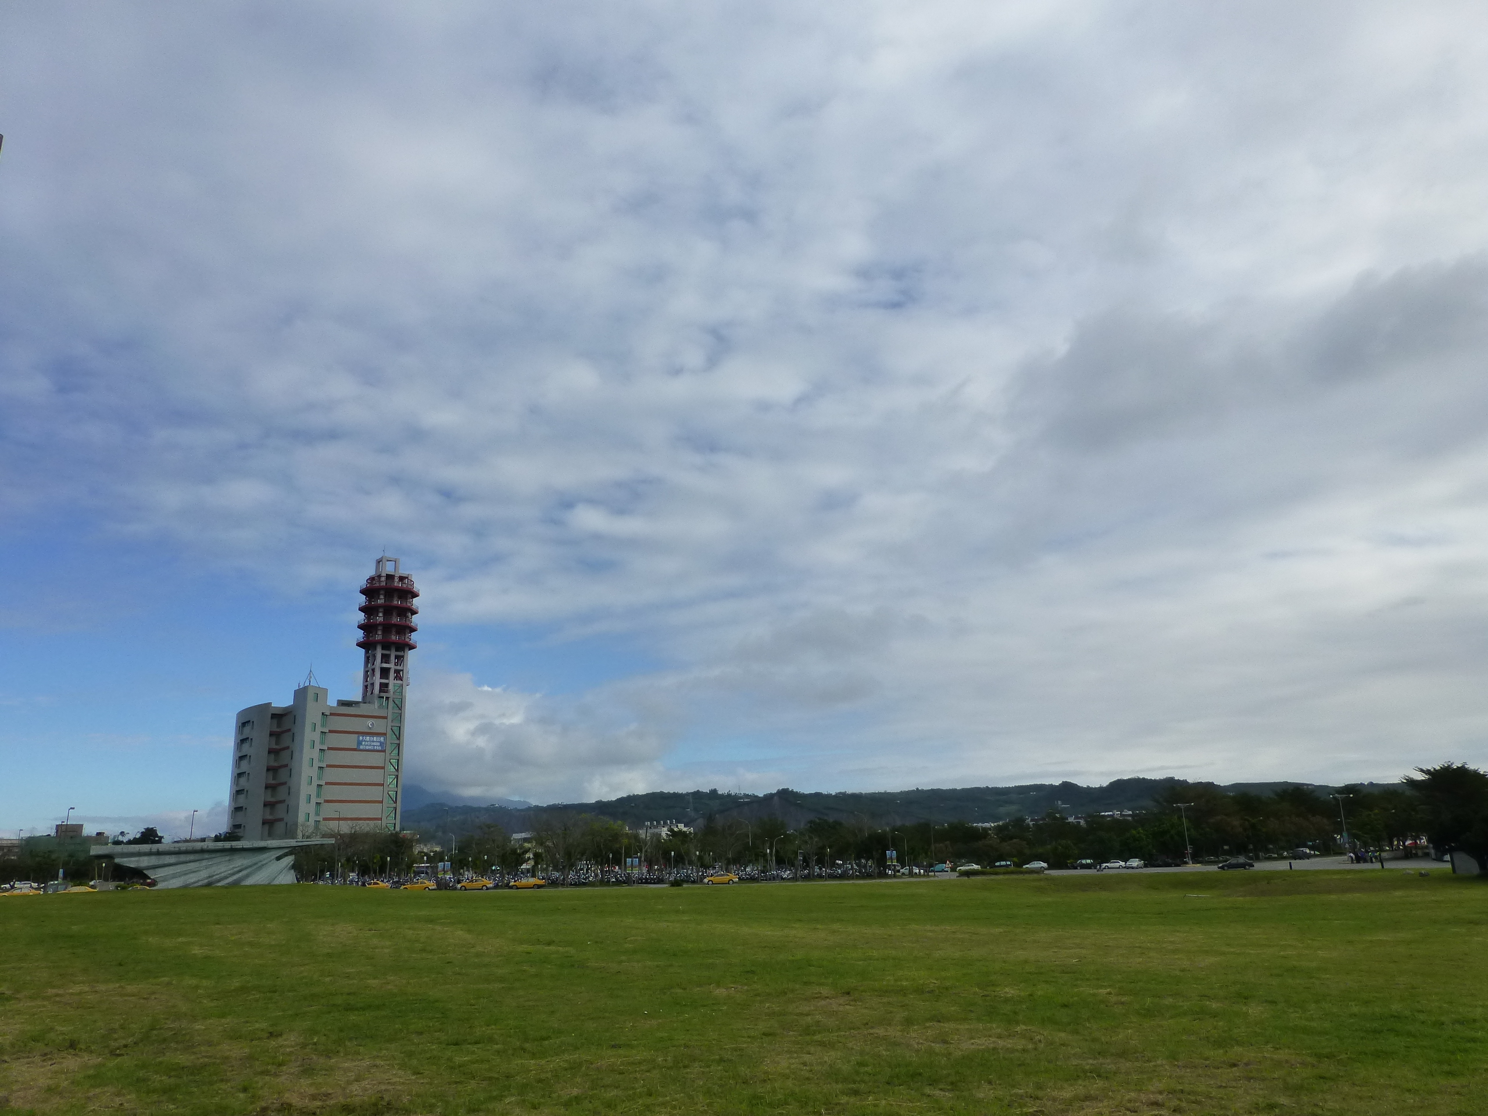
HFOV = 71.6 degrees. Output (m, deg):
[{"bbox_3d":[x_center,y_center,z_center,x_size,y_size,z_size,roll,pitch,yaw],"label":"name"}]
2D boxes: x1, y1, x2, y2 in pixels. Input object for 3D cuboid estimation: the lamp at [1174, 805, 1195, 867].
[{"bbox_3d":[74.560,46.620,174.000,3.400,10.040,3.000,-11,-19,31],"label":"lamp"}]

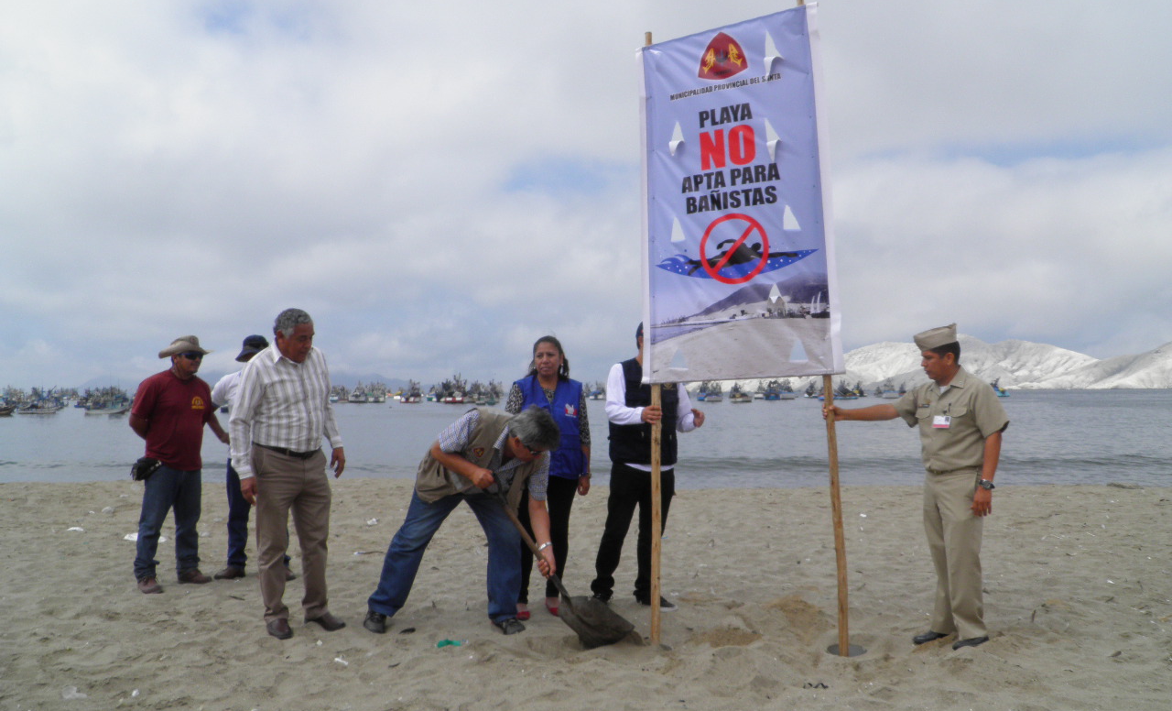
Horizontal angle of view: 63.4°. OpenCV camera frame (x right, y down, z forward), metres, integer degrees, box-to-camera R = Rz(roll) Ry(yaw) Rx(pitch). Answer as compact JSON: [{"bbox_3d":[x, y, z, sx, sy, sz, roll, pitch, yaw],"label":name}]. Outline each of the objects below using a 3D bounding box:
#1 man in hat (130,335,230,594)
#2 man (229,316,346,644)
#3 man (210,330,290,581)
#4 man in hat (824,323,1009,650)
[{"bbox_3d":[-2.774,0.707,6.391,0.420,1.690,0.570,-2,-3,38],"label":"man in hat"},{"bbox_3d":[-1.590,0.598,5.051,0.400,1.700,0.580,-2,-3,42],"label":"man"},{"bbox_3d":[-2.312,0.693,6.651,0.640,1.690,0.420,1,-2,-28],"label":"man"},{"bbox_3d":[1.718,0.651,4.838,0.800,1.670,0.560,1,-3,-35],"label":"man in hat"}]

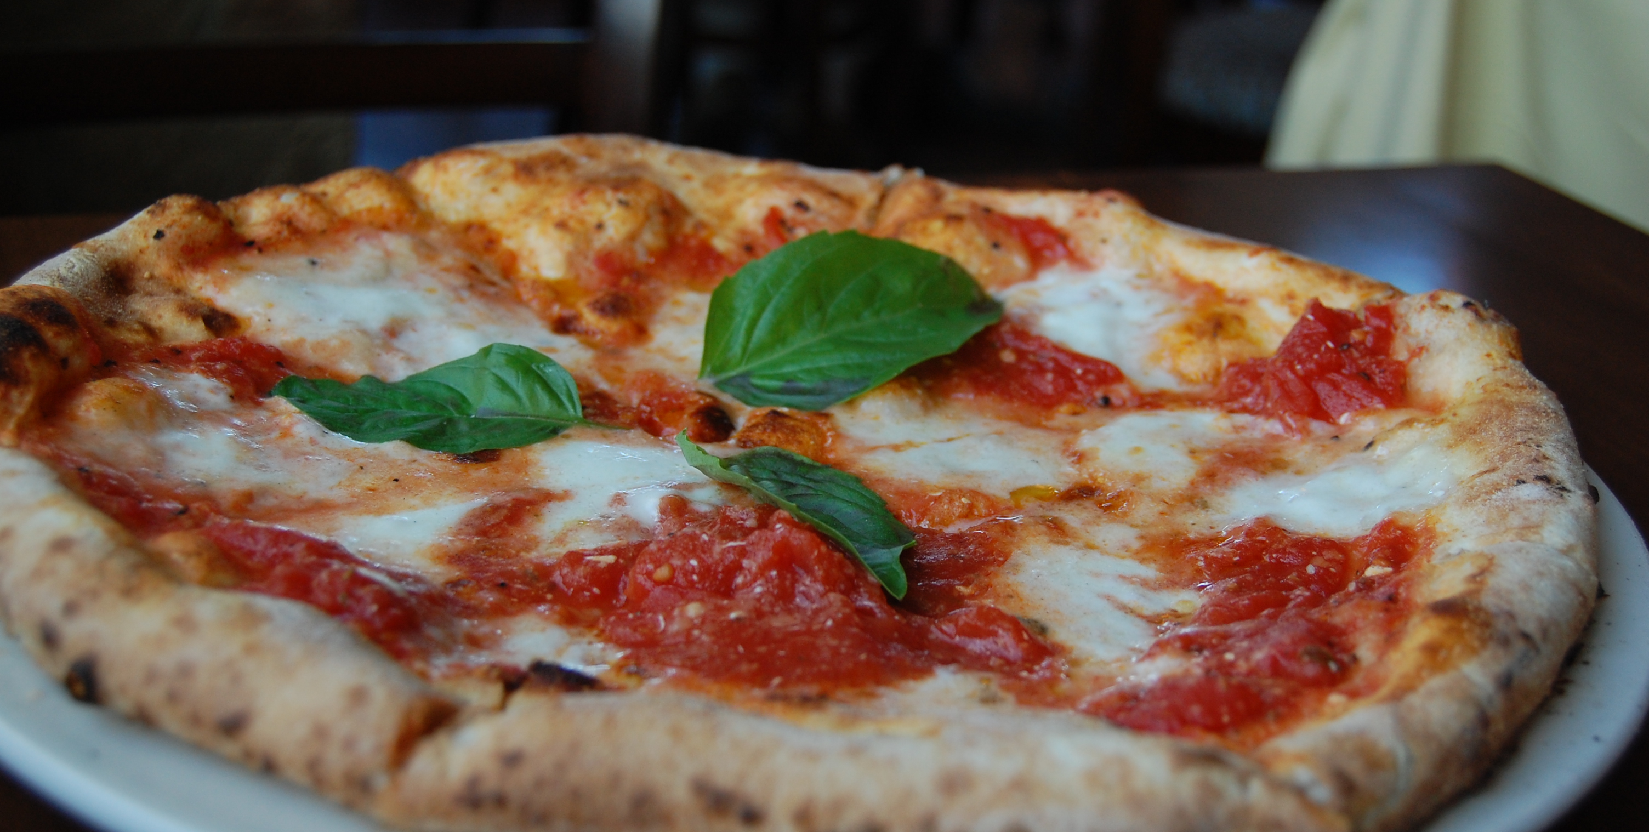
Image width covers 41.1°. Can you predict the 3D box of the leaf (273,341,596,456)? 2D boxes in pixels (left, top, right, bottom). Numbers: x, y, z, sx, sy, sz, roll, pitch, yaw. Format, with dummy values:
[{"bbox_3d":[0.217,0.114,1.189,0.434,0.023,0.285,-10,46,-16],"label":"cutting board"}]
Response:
[{"bbox_3d":[-0.077,-0.004,0.430,0.060,0.011,0.032,6,38,1],"label":"leaf"}]

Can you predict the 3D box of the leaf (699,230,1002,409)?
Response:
[{"bbox_3d":[0.006,-0.020,0.458,0.065,0.013,0.042,-15,52,-20],"label":"leaf"}]

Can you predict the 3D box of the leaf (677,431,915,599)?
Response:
[{"bbox_3d":[-0.004,0.016,0.387,0.022,0.012,0.053,-27,38,-33],"label":"leaf"}]

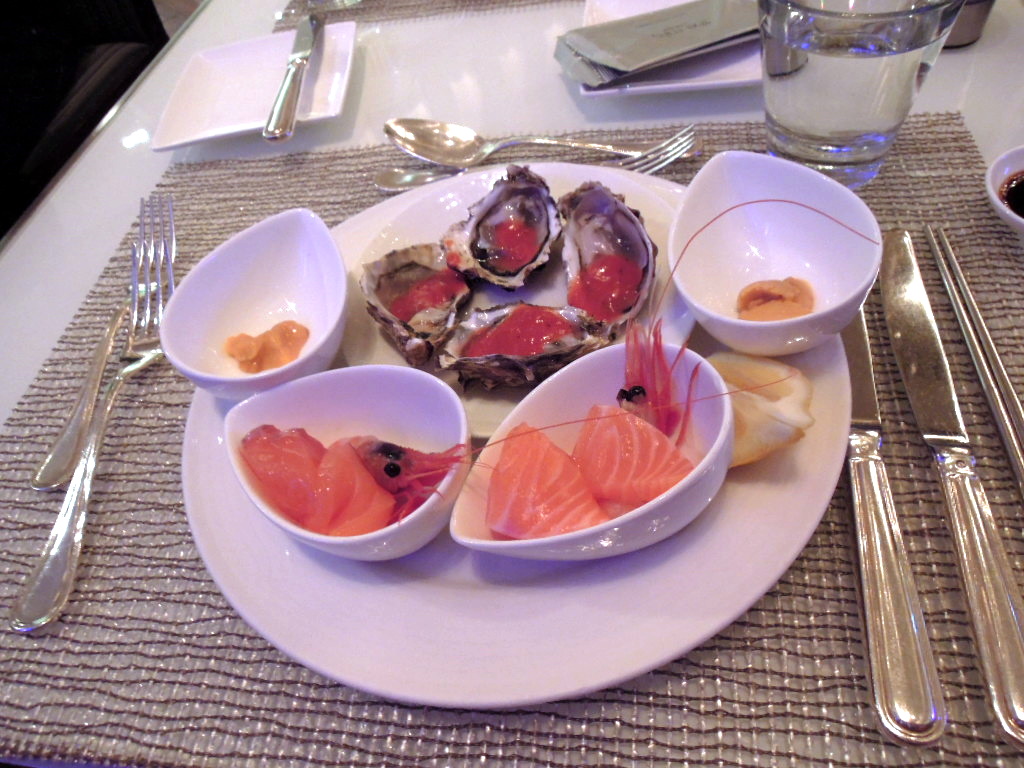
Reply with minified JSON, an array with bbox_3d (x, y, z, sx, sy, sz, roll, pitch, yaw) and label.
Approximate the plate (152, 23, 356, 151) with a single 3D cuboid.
[{"bbox_3d":[-0.177,-0.210,0.514,0.129,0.018,0.129,-8,51,5],"label":"plate"}]

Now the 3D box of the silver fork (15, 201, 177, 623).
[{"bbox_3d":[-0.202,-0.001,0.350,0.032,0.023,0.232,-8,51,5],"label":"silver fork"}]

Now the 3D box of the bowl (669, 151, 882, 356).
[{"bbox_3d":[0.104,-0.050,0.299,0.082,0.044,0.103,-10,51,3],"label":"bowl"}]

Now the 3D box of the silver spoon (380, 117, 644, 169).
[{"bbox_3d":[0.014,-0.143,0.423,0.194,0.022,0.041,7,54,16],"label":"silver spoon"}]

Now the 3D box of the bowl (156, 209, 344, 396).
[{"bbox_3d":[-0.104,-0.029,0.322,0.082,0.044,0.103,1,53,12],"label":"bowl"}]

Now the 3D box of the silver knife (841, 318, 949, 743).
[{"bbox_3d":[0.138,0.017,0.279,0.021,0.014,0.227,2,53,12],"label":"silver knife"}]

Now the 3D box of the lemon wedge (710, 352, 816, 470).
[{"bbox_3d":[0.084,0.010,0.268,0.056,0.030,0.045,10,55,18],"label":"lemon wedge"}]

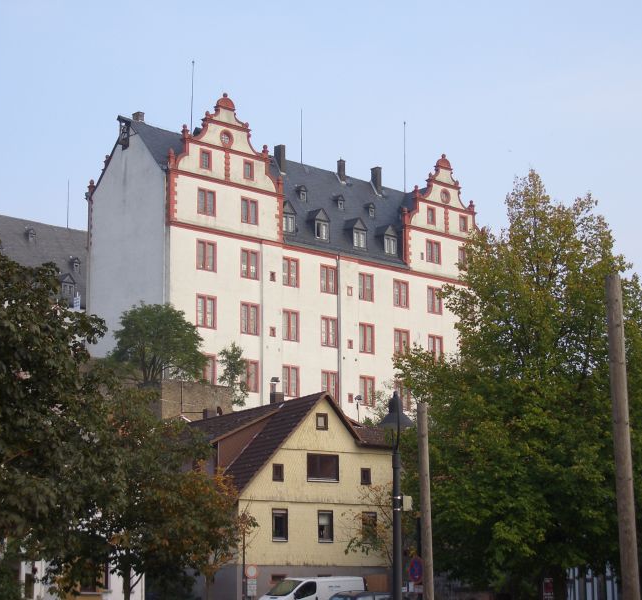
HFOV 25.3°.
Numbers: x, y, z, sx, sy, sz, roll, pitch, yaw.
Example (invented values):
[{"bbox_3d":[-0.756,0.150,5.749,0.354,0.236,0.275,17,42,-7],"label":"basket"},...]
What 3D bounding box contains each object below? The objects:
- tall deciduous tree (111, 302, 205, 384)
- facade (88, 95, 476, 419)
[{"bbox_3d":[-10.887,2.847,96.000,6.200,5.600,5.900,-1,-12,0],"label":"tall deciduous tree"},{"bbox_3d":[-1.565,-1.465,120.279,35.490,24.780,10.920,10,-16,-41],"label":"facade"}]

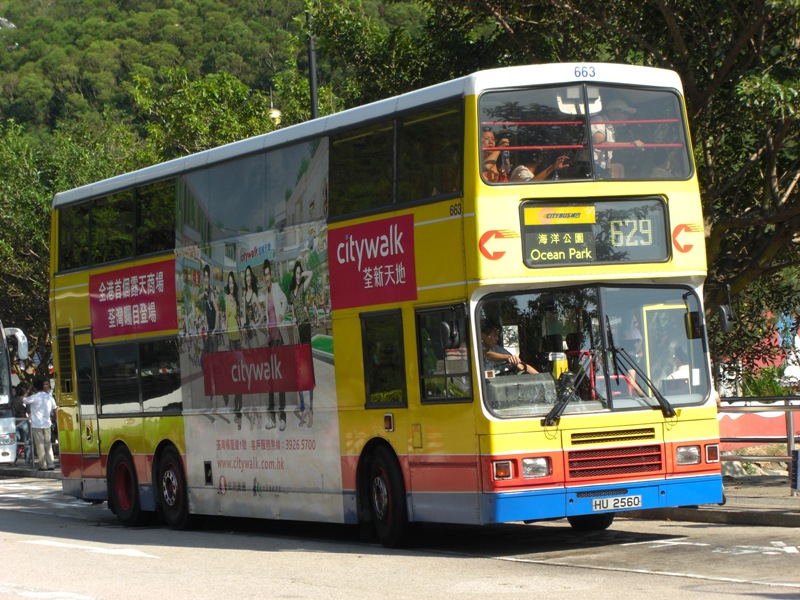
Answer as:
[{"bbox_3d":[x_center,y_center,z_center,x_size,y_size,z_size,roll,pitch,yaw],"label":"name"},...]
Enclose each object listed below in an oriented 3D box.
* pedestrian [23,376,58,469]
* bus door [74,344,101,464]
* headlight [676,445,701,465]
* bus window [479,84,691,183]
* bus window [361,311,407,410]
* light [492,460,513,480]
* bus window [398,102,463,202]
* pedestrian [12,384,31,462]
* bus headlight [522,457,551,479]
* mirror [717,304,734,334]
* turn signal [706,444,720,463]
[{"bbox_3d":[-6.764,2.344,49.500,0.600,1.723,0.360,-4,-2,6],"label":"pedestrian"},{"bbox_3d":[-3.886,1.220,32.885,0.060,1.533,0.682,-3,-2,-25],"label":"bus door"},{"bbox_3d":[2.618,1.414,24.044,0.248,0.160,0.080,-2,-2,-30],"label":"headlight"},{"bbox_3d":[1.667,-1.496,23.727,2.125,0.857,0.130,-3,-5,-25],"label":"bus window"},{"bbox_3d":[-0.138,0.566,24.878,0.060,0.922,0.945,-3,-2,-25],"label":"bus window"},{"bbox_3d":[0.904,1.507,23.270,0.166,0.162,0.060,-3,-2,-7],"label":"light"},{"bbox_3d":[0.271,-1.326,23.901,0.060,0.924,1.399,3,-4,-25],"label":"bus window"},{"bbox_3d":[-7.963,2.607,55.500,0.450,1.678,0.350,-4,-2,24],"label":"pedestrian"},{"bbox_3d":[1.197,1.491,23.373,0.248,0.165,0.080,-3,-2,-20],"label":"bus headlight"},{"bbox_3d":[3.004,0.176,24.204,0.090,0.255,0.170,-5,-2,35],"label":"mirror"},{"bbox_3d":[2.854,1.413,24.190,0.166,0.162,0.060,-2,-2,-43],"label":"turn signal"}]

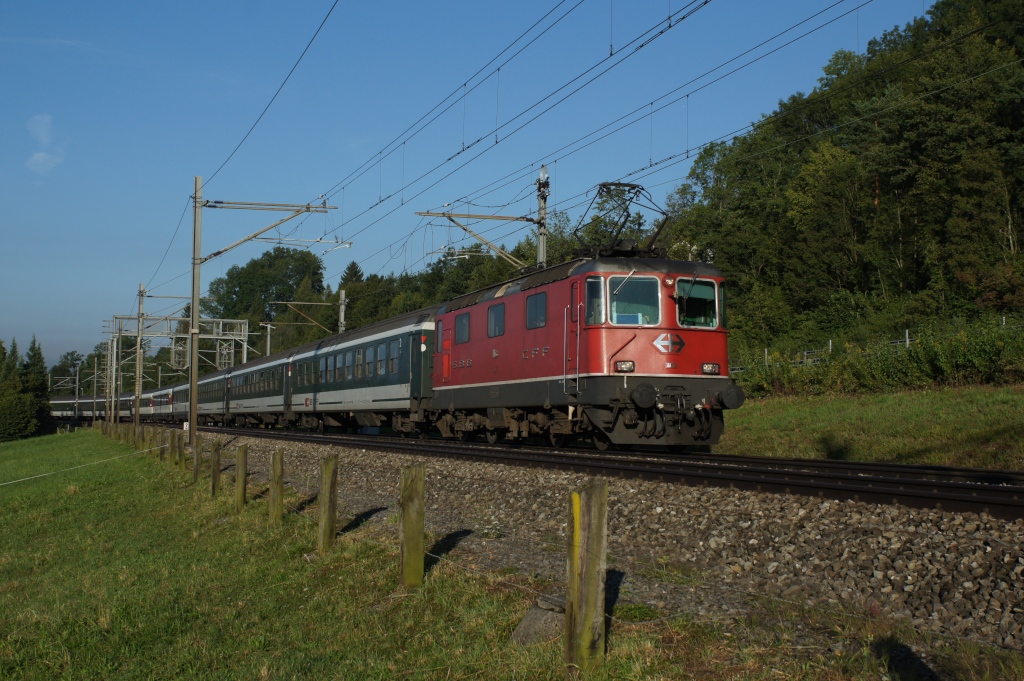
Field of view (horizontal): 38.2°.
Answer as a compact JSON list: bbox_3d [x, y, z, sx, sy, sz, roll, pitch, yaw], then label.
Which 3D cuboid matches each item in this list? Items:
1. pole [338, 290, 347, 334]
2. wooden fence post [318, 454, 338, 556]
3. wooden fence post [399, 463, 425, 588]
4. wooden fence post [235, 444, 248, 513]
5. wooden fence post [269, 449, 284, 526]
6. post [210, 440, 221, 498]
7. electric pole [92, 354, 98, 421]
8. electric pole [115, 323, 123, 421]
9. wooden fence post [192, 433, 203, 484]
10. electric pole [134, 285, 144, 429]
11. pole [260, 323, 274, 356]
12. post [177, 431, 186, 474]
[{"bbox_3d":[-8.958,1.243,77.549,0.260,7.762,0.240,2,-3,-17],"label":"pole"},{"bbox_3d":[-1.933,1.742,15.569,0.170,1.048,0.155,2,-3,-17],"label":"wooden fence post"},{"bbox_3d":[-0.834,1.534,12.269,0.180,1.033,0.155,2,-3,-17],"label":"wooden fence post"},{"bbox_3d":[-4.231,2.173,23.114,0.160,1.090,0.155,2,-3,-17],"label":"wooden fence post"},{"bbox_3d":[-3.182,1.988,19.971,0.175,1.045,0.155,2,-3,-17],"label":"wooden fence post"},{"bbox_3d":[-5.605,2.433,27.936,0.155,1.083,0.155,2,-3,-17],"label":"post"},{"bbox_3d":[-46.509,5.689,164.901,0.210,7.701,0.210,2,-3,-17],"label":"electric pole"},{"bbox_3d":[-27.346,2.442,103.004,0.210,7.688,0.210,2,-3,-17],"label":"electric pole"},{"bbox_3d":[-6.905,2.601,32.447,0.155,1.094,0.155,2,-3,-17],"label":"wooden fence post"},{"bbox_3d":[-18.889,0.952,75.052,0.210,7.721,0.210,2,-3,-17],"label":"electric pole"},{"bbox_3d":[-17.197,2.690,104.001,0.900,7.649,0.250,2,-3,-17],"label":"pole"},{"bbox_3d":[-8.429,2.830,37.691,0.165,1.017,0.155,2,-3,-17],"label":"post"}]

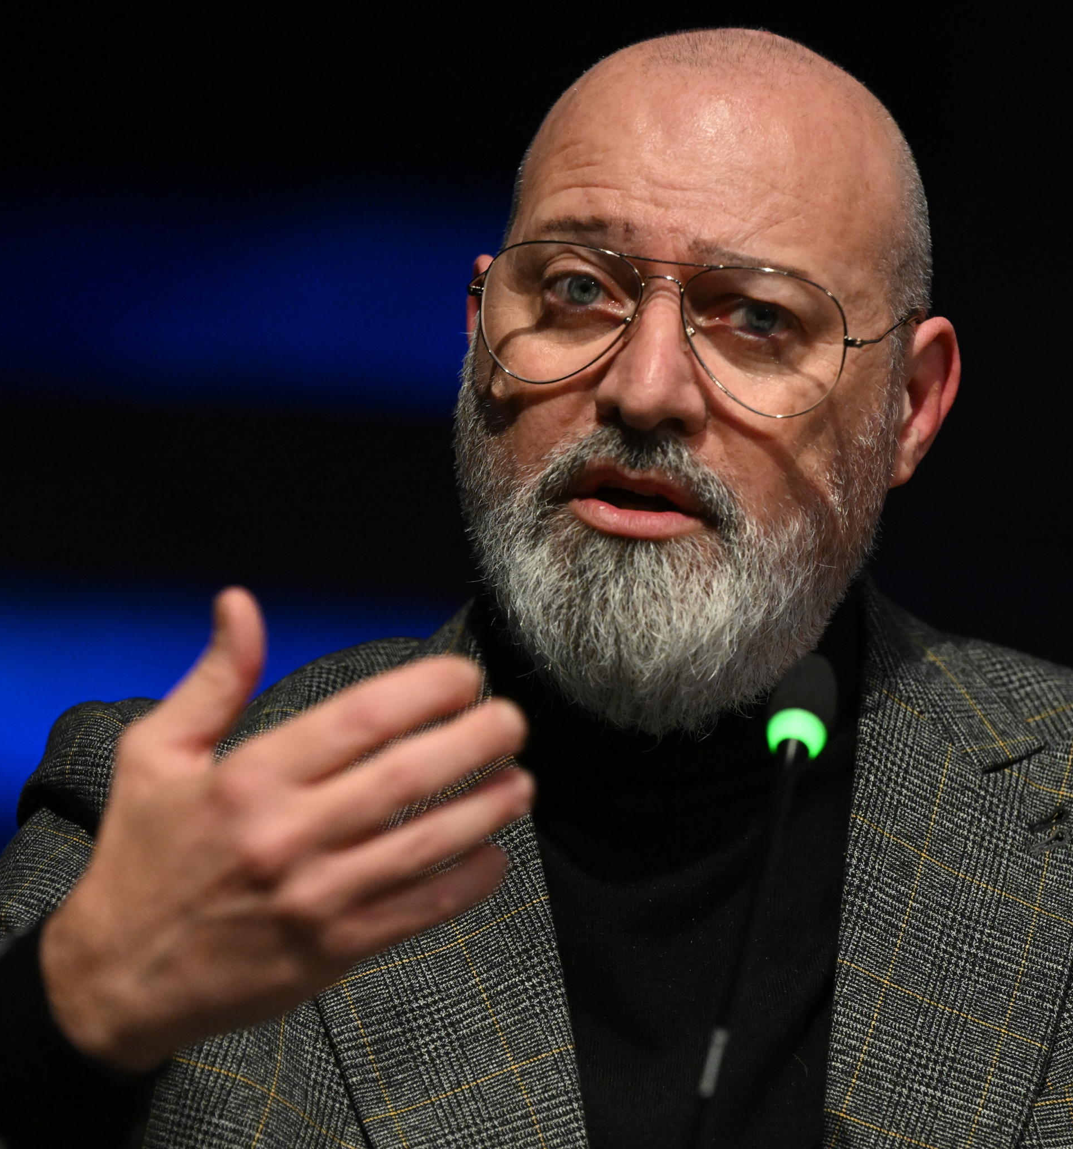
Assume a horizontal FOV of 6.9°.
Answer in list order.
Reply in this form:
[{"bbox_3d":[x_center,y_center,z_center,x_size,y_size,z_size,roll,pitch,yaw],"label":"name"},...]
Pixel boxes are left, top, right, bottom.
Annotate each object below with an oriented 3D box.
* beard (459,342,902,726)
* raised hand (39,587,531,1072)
[{"bbox_3d":[0.048,-0.011,3.100,0.150,0.134,0.115,7,3,10],"label":"beard"},{"bbox_3d":[-0.088,0.072,2.850,0.180,0.120,0.080,-31,7,16],"label":"raised hand"}]

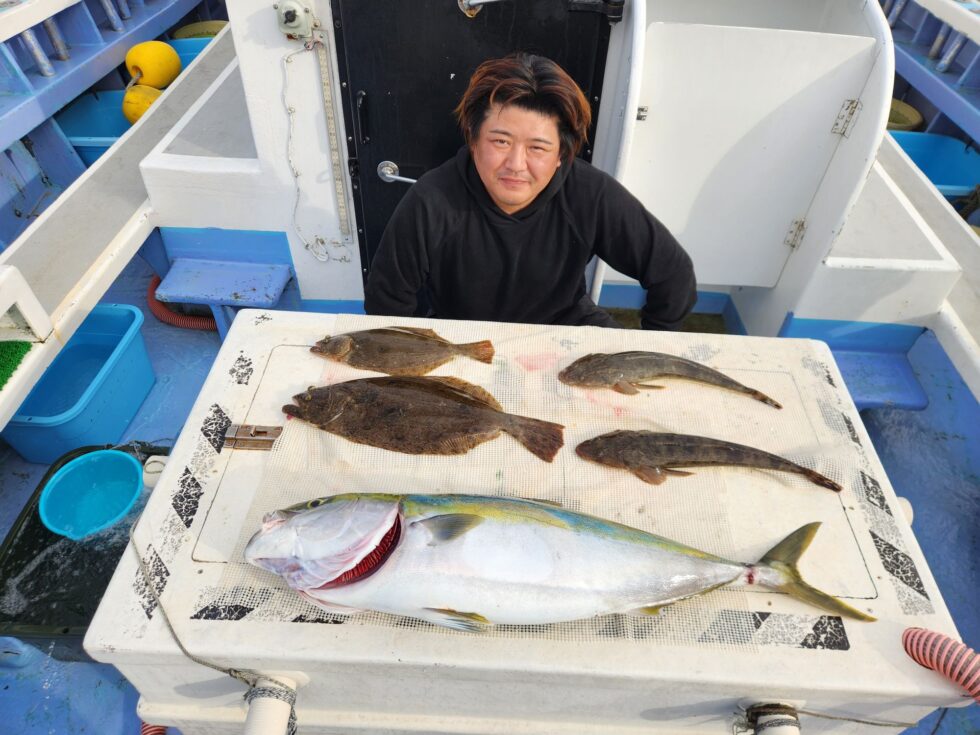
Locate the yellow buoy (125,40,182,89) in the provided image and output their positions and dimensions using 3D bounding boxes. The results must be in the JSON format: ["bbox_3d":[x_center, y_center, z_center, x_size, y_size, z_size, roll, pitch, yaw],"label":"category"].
[{"bbox_3d":[-1.251,-1.126,2.420,0.200,0.185,0.200,-25,53,-24],"label":"yellow buoy"}]

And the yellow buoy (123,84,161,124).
[{"bbox_3d":[-1.199,-0.907,2.280,0.190,0.180,0.190,-25,53,-24],"label":"yellow buoy"}]

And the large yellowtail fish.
[{"bbox_3d":[0.103,0.267,0.947,0.905,0.130,0.200,3,47,0],"label":"large yellowtail fish"}]

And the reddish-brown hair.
[{"bbox_3d":[0.061,-0.462,1.180,0.235,0.190,0.220,9,34,-1],"label":"reddish-brown hair"}]

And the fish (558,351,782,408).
[{"bbox_3d":[0.343,0.012,1.250,0.430,0.052,0.090,6,47,3],"label":"fish"}]

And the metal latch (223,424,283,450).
[{"bbox_3d":[-0.414,0.121,1.136,0.089,0.014,0.052,3,47,0],"label":"metal latch"}]

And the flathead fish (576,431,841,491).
[{"bbox_3d":[0.372,0.155,1.115,0.450,0.055,0.090,7,47,3],"label":"flathead fish"}]

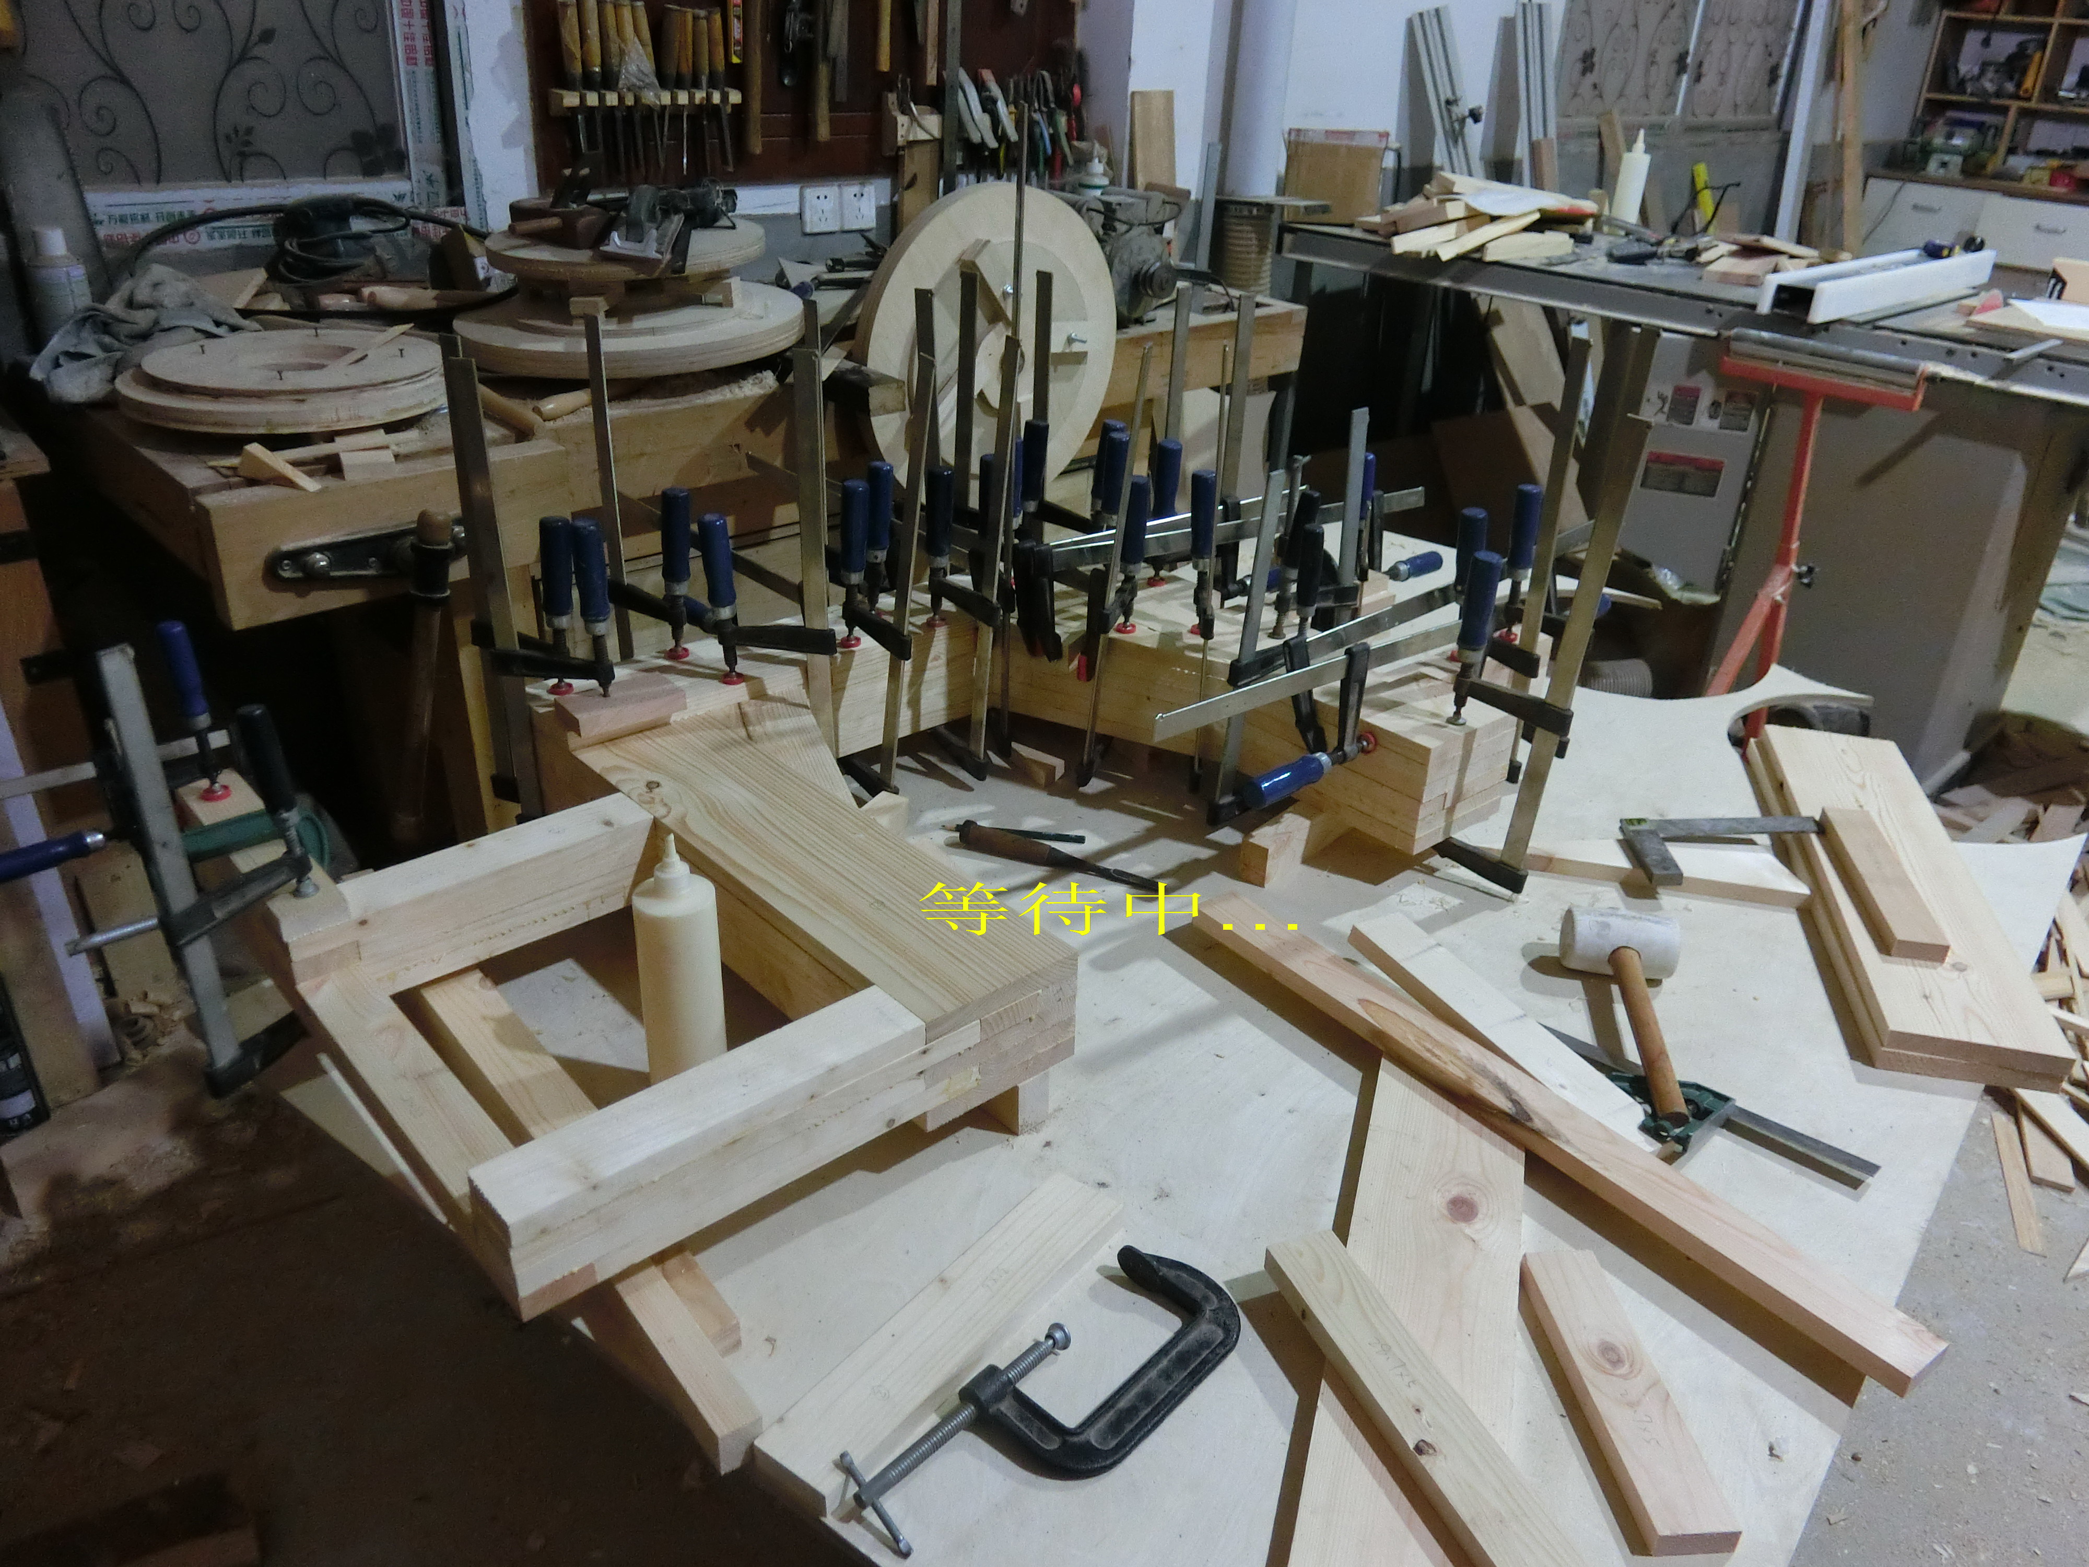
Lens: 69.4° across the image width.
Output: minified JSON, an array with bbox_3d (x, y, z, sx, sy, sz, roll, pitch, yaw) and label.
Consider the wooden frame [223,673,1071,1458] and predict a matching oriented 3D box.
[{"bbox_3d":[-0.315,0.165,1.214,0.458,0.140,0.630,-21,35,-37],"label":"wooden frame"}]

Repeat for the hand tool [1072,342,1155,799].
[{"bbox_3d":[0.102,-0.267,1.843,0.040,0.531,0.150,14,23,13],"label":"hand tool"}]

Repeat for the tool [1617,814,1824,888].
[{"bbox_3d":[0.770,0.082,1.662,0.226,0.020,0.138,3,25,2],"label":"tool"}]

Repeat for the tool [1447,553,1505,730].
[{"bbox_3d":[0.413,-0.139,1.459,0.031,0.185,0.031,-21,35,-37],"label":"tool"}]

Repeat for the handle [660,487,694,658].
[{"bbox_3d":[-0.421,-0.239,1.727,0.034,0.200,0.034,5,24,0],"label":"handle"}]

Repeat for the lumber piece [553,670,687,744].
[{"bbox_3d":[-0.446,-0.082,1.595,0.122,0.021,0.066,-20,32,-39],"label":"lumber piece"}]

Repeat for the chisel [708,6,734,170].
[{"bbox_3d":[-0.553,-1.196,2.601,0.028,0.253,0.028,23,34,38],"label":"chisel"}]

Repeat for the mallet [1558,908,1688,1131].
[{"bbox_3d":[0.553,0.211,1.385,0.110,0.064,0.316,5,25,7],"label":"mallet"}]

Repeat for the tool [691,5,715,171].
[{"bbox_3d":[-0.581,-1.185,2.581,0.028,0.254,0.028,23,31,38],"label":"tool"}]

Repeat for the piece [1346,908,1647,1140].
[{"bbox_3d":[0.412,0.218,1.411,0.056,0.019,0.362,-8,27,-22],"label":"piece"}]

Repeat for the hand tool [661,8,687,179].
[{"bbox_3d":[-0.625,-1.164,2.546,0.028,0.261,0.034,23,28,38],"label":"hand tool"}]

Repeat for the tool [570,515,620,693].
[{"bbox_3d":[-0.418,-0.163,1.412,0.033,0.183,0.033,-20,35,-37],"label":"tool"}]

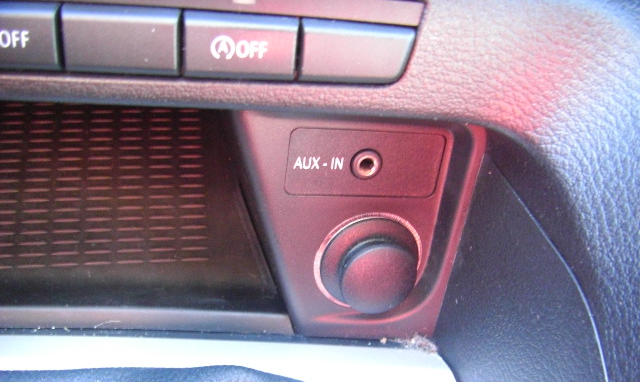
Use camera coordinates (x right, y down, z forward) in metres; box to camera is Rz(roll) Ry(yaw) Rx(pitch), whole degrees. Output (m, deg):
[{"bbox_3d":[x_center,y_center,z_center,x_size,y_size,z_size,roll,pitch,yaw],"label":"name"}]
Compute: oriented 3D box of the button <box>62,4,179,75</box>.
[{"bbox_3d":[-0.045,-0.035,0.161,0.025,0.015,0.007,1,16,-10],"label":"button"}]

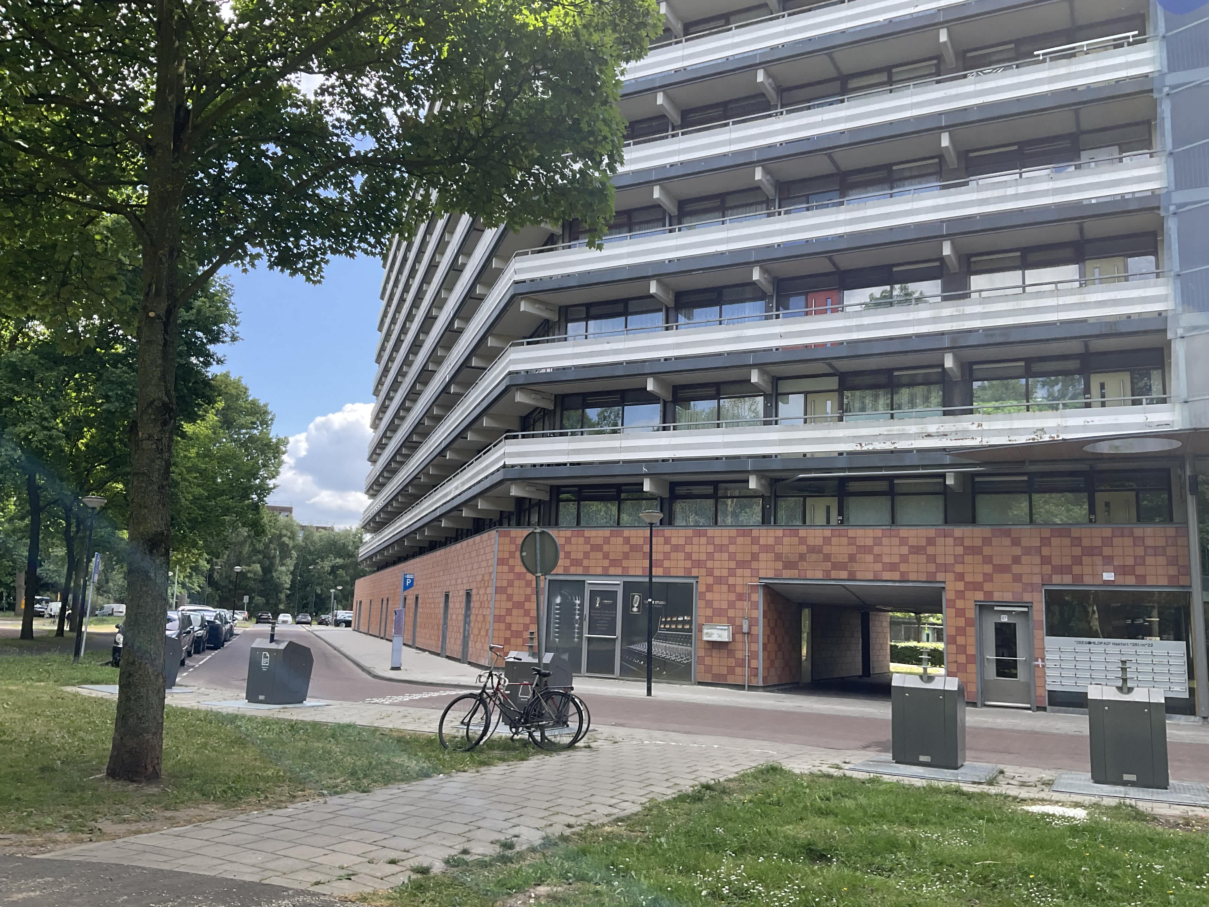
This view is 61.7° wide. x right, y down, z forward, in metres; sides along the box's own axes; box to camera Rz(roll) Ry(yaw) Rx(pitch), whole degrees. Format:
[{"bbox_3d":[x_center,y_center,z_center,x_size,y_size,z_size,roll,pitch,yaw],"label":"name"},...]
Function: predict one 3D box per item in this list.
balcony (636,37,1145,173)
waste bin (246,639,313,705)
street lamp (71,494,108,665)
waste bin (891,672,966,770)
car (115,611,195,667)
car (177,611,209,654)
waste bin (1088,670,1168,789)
[{"bbox_3d":[6.063,-8.748,27.090,15.300,0.950,1.000,-3,-10,27],"label":"balcony"},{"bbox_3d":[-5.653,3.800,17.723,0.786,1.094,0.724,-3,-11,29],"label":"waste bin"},{"bbox_3d":[-13.330,3.218,26.042,0.540,4.240,0.540,5,-10,-17],"label":"street lamp"},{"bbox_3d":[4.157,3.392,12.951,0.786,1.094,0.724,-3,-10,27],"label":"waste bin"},{"bbox_3d":[-12.046,4.947,27.328,1.730,1.450,4.150,5,-10,-17],"label":"car"},{"bbox_3d":[-14.218,5.906,33.702,1.730,1.450,4.150,5,-10,-17],"label":"car"},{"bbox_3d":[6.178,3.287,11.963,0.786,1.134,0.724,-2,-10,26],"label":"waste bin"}]

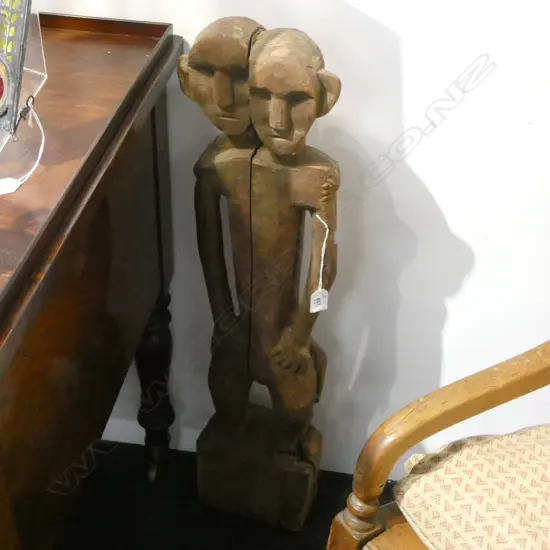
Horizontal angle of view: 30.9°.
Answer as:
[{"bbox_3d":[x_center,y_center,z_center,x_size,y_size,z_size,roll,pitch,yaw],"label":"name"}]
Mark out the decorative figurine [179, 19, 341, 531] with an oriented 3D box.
[{"bbox_3d":[-0.017,0.026,1.446,0.195,0.820,0.143,9,34,10],"label":"decorative figurine"}]

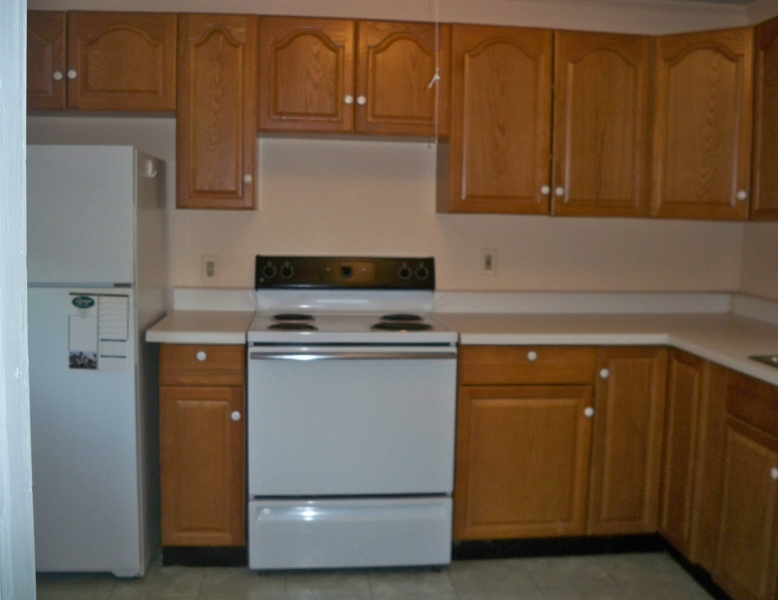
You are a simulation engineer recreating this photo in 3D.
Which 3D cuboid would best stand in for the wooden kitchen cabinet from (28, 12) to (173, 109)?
[{"bbox_3d":[-1.224,-0.933,3.204,0.790,0.380,0.318,0,7,-6],"label":"wooden kitchen cabinet"}]

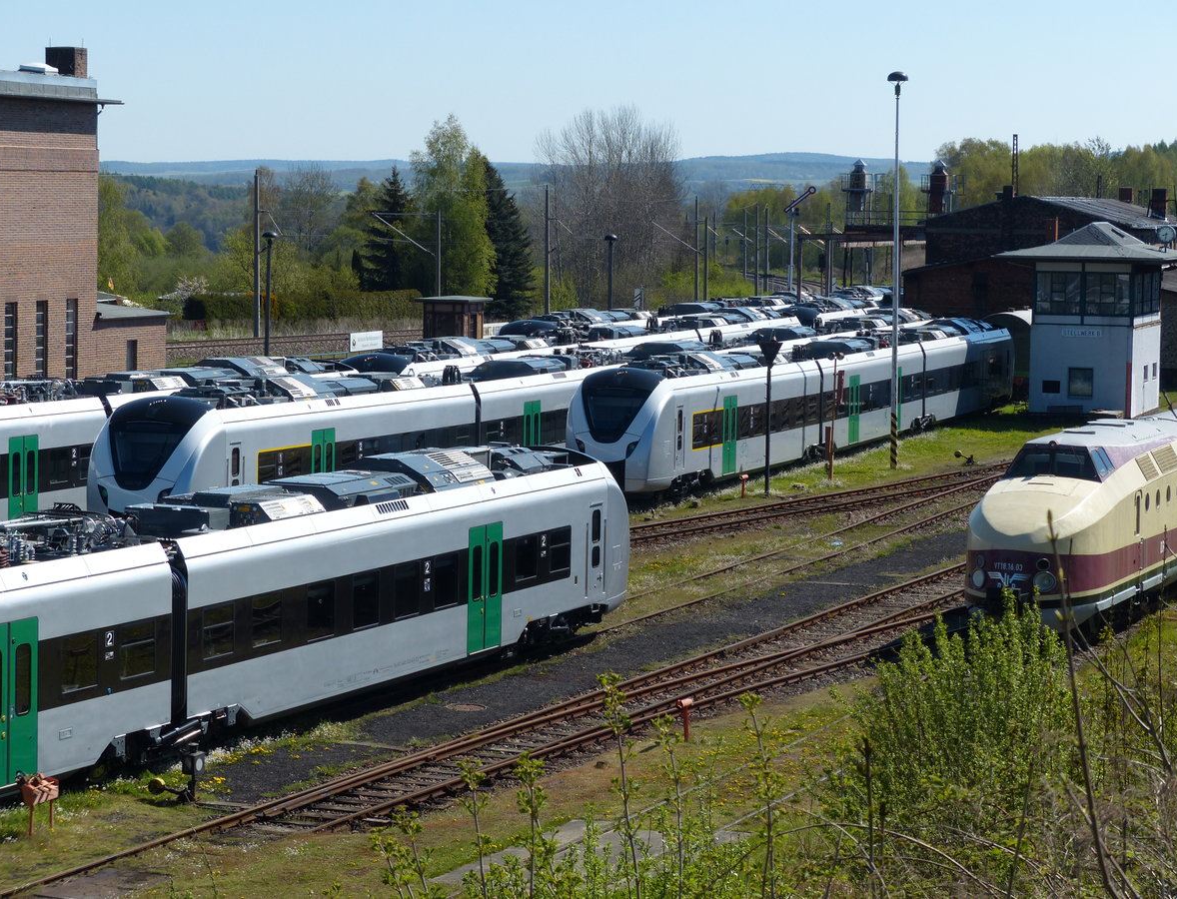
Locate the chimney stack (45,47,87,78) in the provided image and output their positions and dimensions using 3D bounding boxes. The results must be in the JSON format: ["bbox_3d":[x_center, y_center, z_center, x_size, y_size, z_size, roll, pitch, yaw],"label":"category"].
[{"bbox_3d":[-17.619,-12.952,113.457,1.140,1.200,0.870,2,5,20],"label":"chimney stack"}]

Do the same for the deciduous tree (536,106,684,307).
[{"bbox_3d":[1.846,-22.090,304.201,13.400,17.703,12.000,1,4,0],"label":"deciduous tree"}]

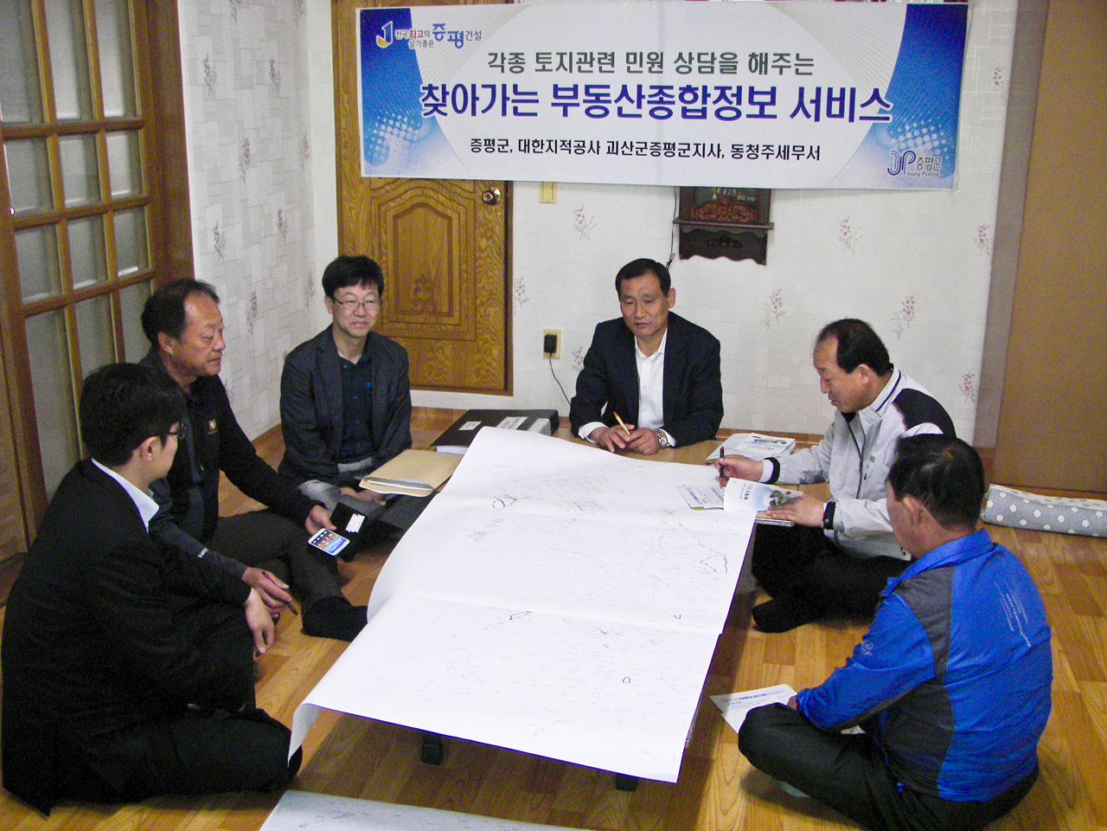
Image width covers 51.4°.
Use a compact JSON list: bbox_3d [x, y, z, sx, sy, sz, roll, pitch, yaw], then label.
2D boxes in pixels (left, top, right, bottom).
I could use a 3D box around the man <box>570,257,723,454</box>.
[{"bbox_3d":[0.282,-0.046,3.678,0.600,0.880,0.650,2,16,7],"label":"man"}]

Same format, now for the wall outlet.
[{"bbox_3d":[-0.005,-0.288,4.640,0.073,0.120,0.020,4,16,11],"label":"wall outlet"}]

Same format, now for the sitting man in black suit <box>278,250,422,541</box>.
[{"bbox_3d":[-0.607,-0.052,3.676,0.620,0.880,0.650,-4,16,-14],"label":"sitting man in black suit"}]

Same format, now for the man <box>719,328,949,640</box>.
[{"bbox_3d":[0.772,0.129,3.187,0.700,0.820,0.580,-7,17,-24],"label":"man"}]

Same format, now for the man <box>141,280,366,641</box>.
[{"bbox_3d":[-0.858,0.087,3.196,0.740,0.870,0.600,12,20,35],"label":"man"}]

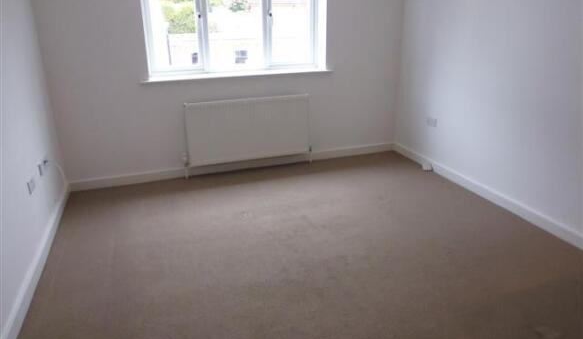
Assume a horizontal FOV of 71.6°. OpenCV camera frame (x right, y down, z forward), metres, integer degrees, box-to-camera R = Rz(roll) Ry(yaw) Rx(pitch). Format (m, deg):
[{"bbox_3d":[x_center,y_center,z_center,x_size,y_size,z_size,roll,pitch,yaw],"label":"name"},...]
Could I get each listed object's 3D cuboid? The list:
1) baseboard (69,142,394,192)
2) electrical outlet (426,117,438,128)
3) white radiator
[{"bbox_3d":[-0.405,-0.043,4.182,3.387,0.089,0.018,-8,22,-18],"label":"baseboard"},{"bbox_3d":[1.383,-0.462,3.998,0.020,0.086,0.146,-8,22,-18],"label":"electrical outlet"},{"bbox_3d":[-0.408,-0.400,3.994,1.221,0.610,0.100,-8,22,-18],"label":"white radiator"}]

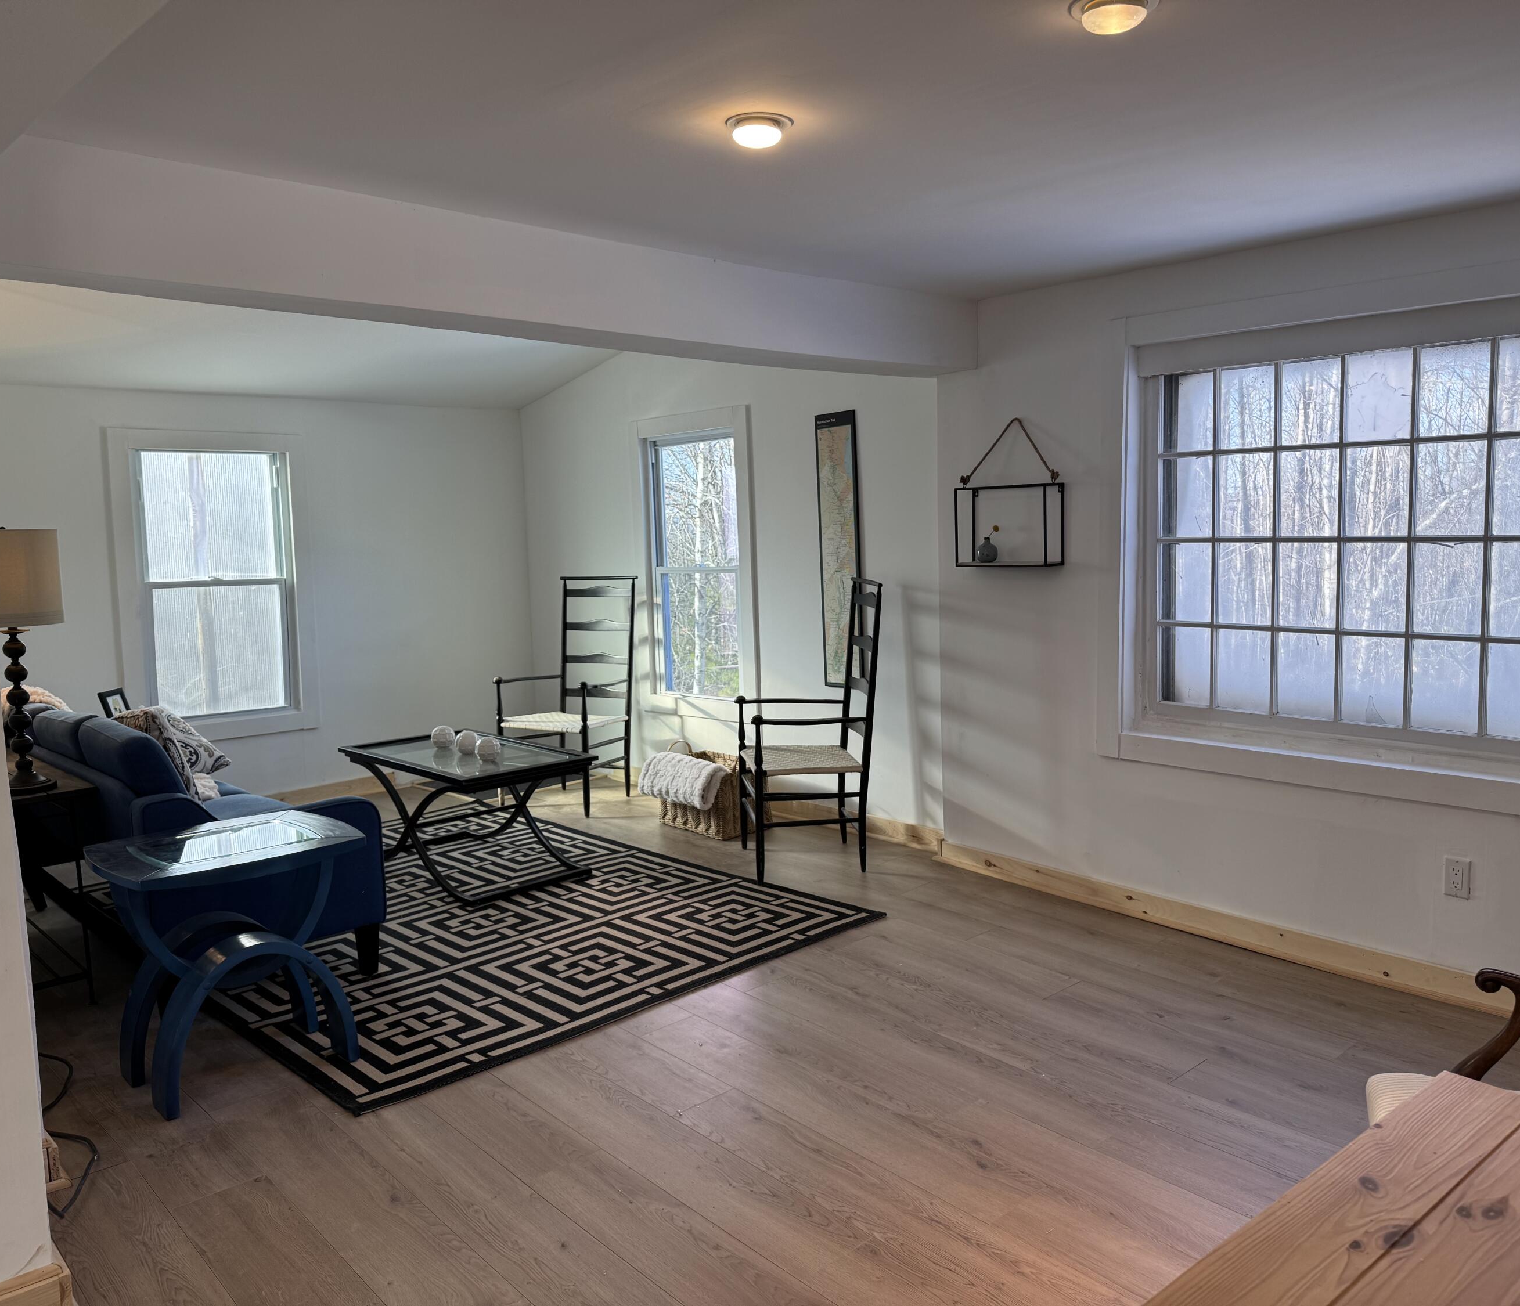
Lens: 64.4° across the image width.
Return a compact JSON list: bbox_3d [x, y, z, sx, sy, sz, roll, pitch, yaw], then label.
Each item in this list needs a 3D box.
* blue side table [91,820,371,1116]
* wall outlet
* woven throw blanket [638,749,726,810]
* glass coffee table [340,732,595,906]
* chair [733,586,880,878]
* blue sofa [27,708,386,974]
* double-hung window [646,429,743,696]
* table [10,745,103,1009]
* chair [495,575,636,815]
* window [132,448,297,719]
[{"bbox_3d":[-1.394,0.801,3.195,0.585,0.616,0.460,-6,8,-41],"label":"blue side table"},{"bbox_3d":[1.991,0.642,3.448,0.008,0.114,0.070,-6,8,-39],"label":"wall outlet"},{"bbox_3d":[-0.351,0.589,5.659,0.200,0.210,0.550,-6,8,-41],"label":"woven throw blanket"},{"bbox_3d":[-1.245,0.666,5.167,0.623,0.476,1.092,-7,8,-43],"label":"glass coffee table"},{"bbox_3d":[0.207,0.298,5.056,0.565,1.166,0.575,-2,6,-11],"label":"chair"},{"bbox_3d":[-2.133,0.586,4.330,0.735,0.846,2.002,-6,8,-41],"label":"blue sofa"},{"bbox_3d":[-0.321,-0.442,6.236,0.100,1.344,0.742,-6,8,-41],"label":"double-hung window"},{"bbox_3d":[-2.452,0.721,3.938,0.340,0.672,1.064,-6,8,-41],"label":"table"},{"bbox_3d":[-0.990,0.197,6.308,0.575,1.166,0.565,2,7,29],"label":"chair"},{"bbox_3d":[-2.781,-0.346,6.197,0.770,1.365,0.100,-6,8,-41],"label":"window"}]

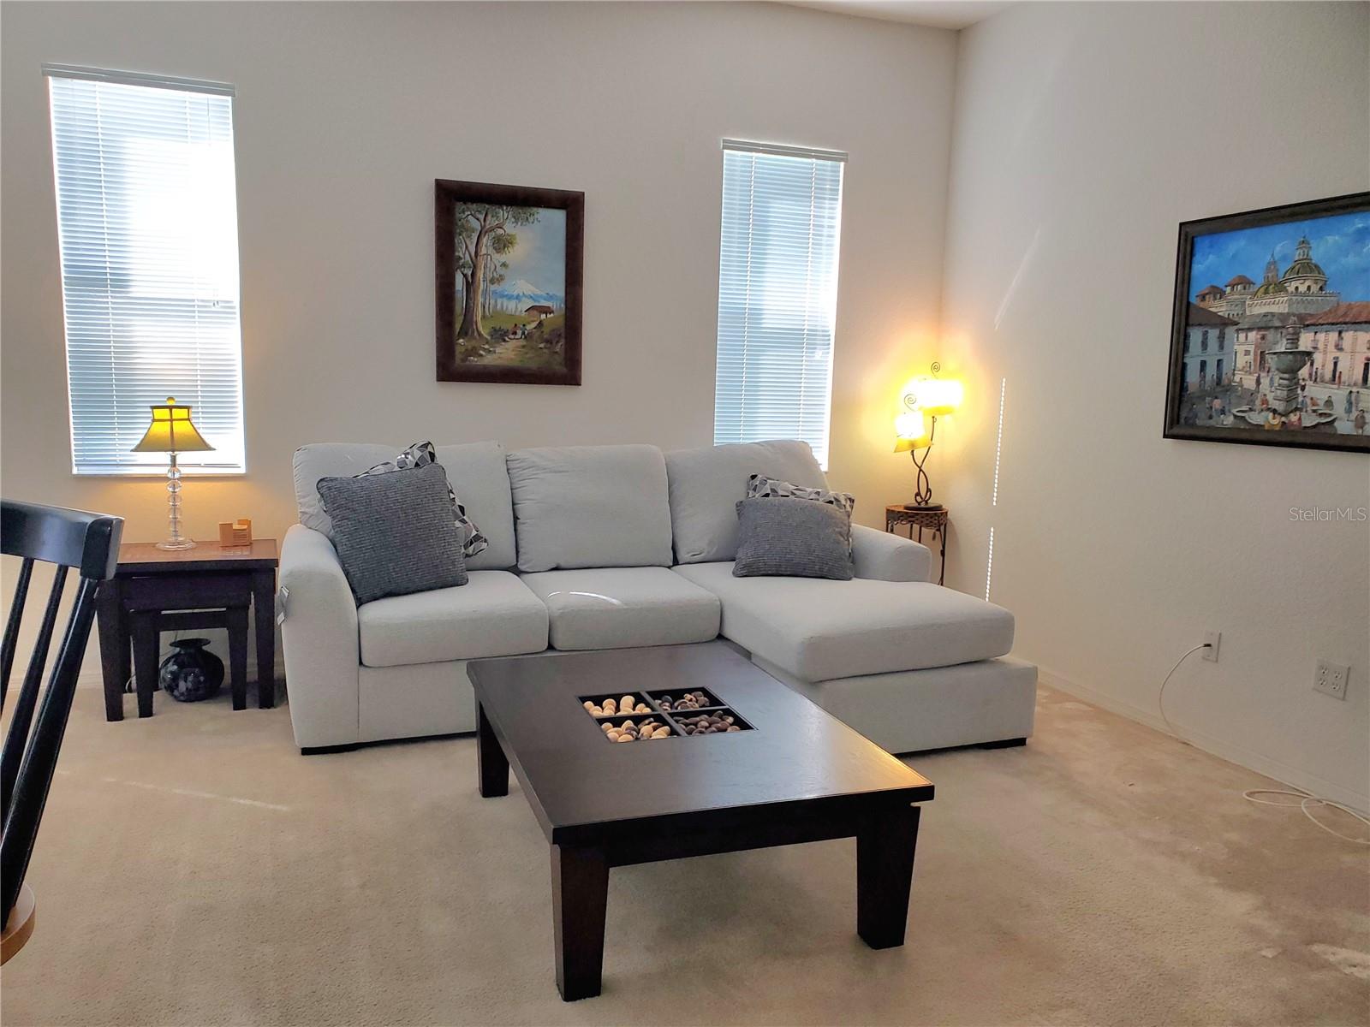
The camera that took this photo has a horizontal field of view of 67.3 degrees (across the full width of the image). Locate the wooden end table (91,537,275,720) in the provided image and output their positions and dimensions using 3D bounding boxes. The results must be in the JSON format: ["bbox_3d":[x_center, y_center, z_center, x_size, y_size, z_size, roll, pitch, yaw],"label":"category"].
[{"bbox_3d":[-1.936,0.441,4.083,0.633,0.592,0.497,-1,8,-19],"label":"wooden end table"}]

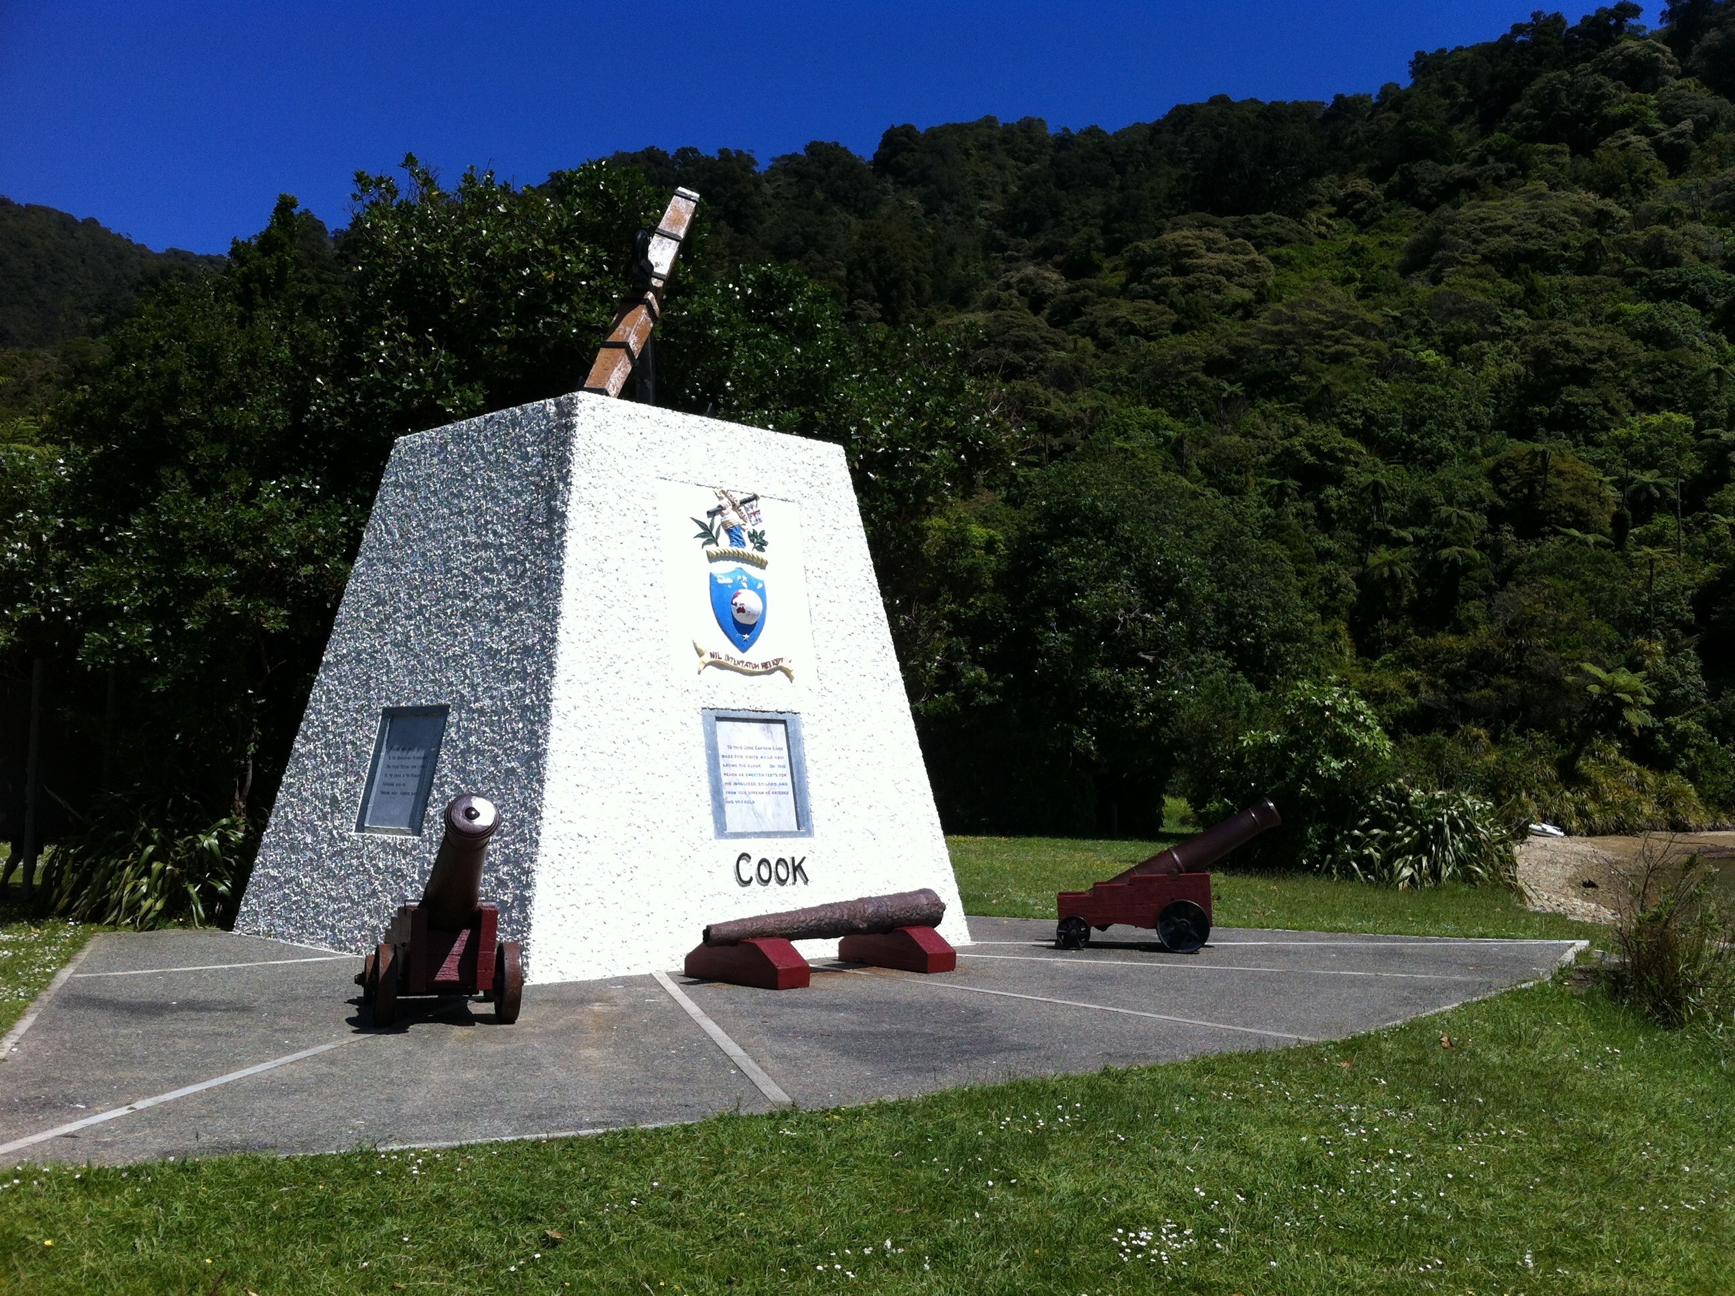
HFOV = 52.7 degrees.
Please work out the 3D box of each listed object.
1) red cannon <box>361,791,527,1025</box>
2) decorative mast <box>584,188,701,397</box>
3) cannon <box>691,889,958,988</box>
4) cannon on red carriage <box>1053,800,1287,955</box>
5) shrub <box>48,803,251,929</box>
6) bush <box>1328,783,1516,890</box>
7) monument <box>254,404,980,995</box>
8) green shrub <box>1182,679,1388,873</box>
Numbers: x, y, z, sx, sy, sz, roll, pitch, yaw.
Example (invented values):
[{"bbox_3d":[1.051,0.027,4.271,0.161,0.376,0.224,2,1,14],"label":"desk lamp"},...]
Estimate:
[{"bbox_3d":[-2.484,1.522,10.347,0.820,1.346,1.901,3,-4,-21],"label":"red cannon"},{"bbox_3d":[-1.872,-3.046,14.850,0.270,2.277,0.270,17,-26,1],"label":"decorative mast"},{"bbox_3d":[-0.262,2.187,13.444,2.487,0.611,1.060,5,-5,-44],"label":"cannon"},{"bbox_3d":[2.639,1.949,15.267,1.901,1.346,0.820,0,-4,14],"label":"cannon on red carriage"},{"bbox_3d":[-6.505,1.940,15.975,1.850,1.120,1.300,3,-4,-22],"label":"shrub"},{"bbox_3d":[7.934,2.635,25.103,2.600,1.500,2.200,0,-4,18],"label":"bush"},{"bbox_3d":[-2.338,0.354,15.863,4.672,4.506,4.672,5,-5,-44],"label":"monument"},{"bbox_3d":[6.697,2.054,28.040,3.500,3.100,3.000,0,-4,13],"label":"green shrub"}]

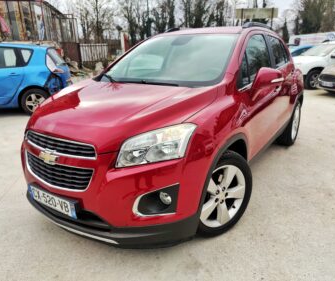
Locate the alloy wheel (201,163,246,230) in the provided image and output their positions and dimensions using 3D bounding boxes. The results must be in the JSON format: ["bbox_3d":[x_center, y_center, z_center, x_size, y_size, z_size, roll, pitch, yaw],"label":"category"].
[{"bbox_3d":[0.380,0.407,2.025,0.480,0.480,0.180,-14,22,-33],"label":"alloy wheel"}]

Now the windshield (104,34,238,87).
[{"bbox_3d":[0.024,-0.782,2.514,1.360,0.130,0.950,11,48,34],"label":"windshield"}]

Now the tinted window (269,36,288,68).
[{"bbox_3d":[1.317,-1.037,3.051,0.060,0.380,0.740,-15,6,39],"label":"tinted window"}]

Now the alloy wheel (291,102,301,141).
[{"bbox_3d":[1.870,-0.275,3.951,0.180,0.480,0.480,11,22,34],"label":"alloy wheel"}]

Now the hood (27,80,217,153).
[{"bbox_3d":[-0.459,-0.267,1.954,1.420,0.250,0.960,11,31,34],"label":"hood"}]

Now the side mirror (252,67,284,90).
[{"bbox_3d":[0.811,-0.498,2.087,0.230,0.180,0.180,11,22,34],"label":"side mirror"}]

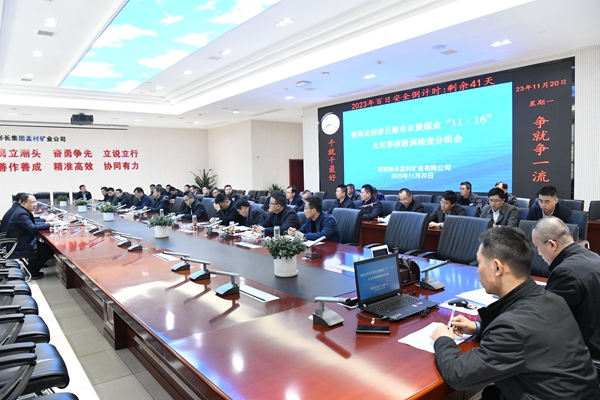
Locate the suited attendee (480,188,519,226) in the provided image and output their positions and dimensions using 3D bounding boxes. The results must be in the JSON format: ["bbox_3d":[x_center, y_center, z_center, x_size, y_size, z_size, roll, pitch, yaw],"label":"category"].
[{"bbox_3d":[2.330,0.502,4.758,0.780,1.260,0.520,-5,6,-38],"label":"suited attendee"}]

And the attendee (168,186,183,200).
[{"bbox_3d":[-3.800,0.176,12.423,0.800,1.130,0.520,-5,6,-38],"label":"attendee"}]

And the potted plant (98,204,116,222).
[{"bbox_3d":[-3.418,0.214,7.130,0.290,0.320,0.290,-5,6,-38],"label":"potted plant"}]

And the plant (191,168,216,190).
[{"bbox_3d":[-4.038,-0.426,16.835,1.050,1.750,1.050,-5,5,-38],"label":"plant"}]

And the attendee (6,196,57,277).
[{"bbox_3d":[-4.129,0.545,6.205,0.740,1.310,0.540,-5,5,-38],"label":"attendee"}]

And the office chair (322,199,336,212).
[{"bbox_3d":[0.384,0.505,7.239,0.650,1.000,0.600,-5,6,-38],"label":"office chair"}]

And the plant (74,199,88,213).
[{"bbox_3d":[-4.828,0.128,8.824,0.310,0.290,0.310,-5,5,-38],"label":"plant"}]

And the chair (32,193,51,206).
[{"bbox_3d":[-7.717,0.348,12.100,0.580,1.060,0.600,-5,5,-38],"label":"chair"}]

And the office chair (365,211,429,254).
[{"bbox_3d":[1.102,0.677,4.703,0.650,1.000,0.600,-5,5,-34],"label":"office chair"}]

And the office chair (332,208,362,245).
[{"bbox_3d":[0.389,0.659,4.699,0.620,1.060,0.600,-5,5,-38],"label":"office chair"}]

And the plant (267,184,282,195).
[{"bbox_3d":[-0.902,-0.068,15.035,0.650,1.030,0.650,-5,6,-38],"label":"plant"}]

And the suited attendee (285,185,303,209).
[{"bbox_3d":[-0.191,0.340,7.955,0.750,1.270,0.520,-5,5,-38],"label":"suited attendee"}]

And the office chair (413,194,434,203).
[{"bbox_3d":[2.066,0.431,7.490,0.650,1.000,0.600,-5,6,-38],"label":"office chair"}]

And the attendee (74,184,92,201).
[{"bbox_3d":[-6.735,0.180,12.488,0.520,1.290,0.720,-5,5,-38],"label":"attendee"}]

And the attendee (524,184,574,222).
[{"bbox_3d":[2.745,0.495,4.530,0.750,1.290,0.550,-5,5,-38],"label":"attendee"}]

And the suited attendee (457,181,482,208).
[{"bbox_3d":[2.735,0.341,6.725,0.750,1.290,0.520,-5,5,-38],"label":"suited attendee"}]

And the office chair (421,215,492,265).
[{"bbox_3d":[1.565,0.703,4.164,0.650,1.000,0.600,-5,6,-37],"label":"office chair"}]

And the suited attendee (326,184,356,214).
[{"bbox_3d":[0.713,0.393,6.855,0.780,1.260,0.500,-5,6,-38],"label":"suited attendee"}]

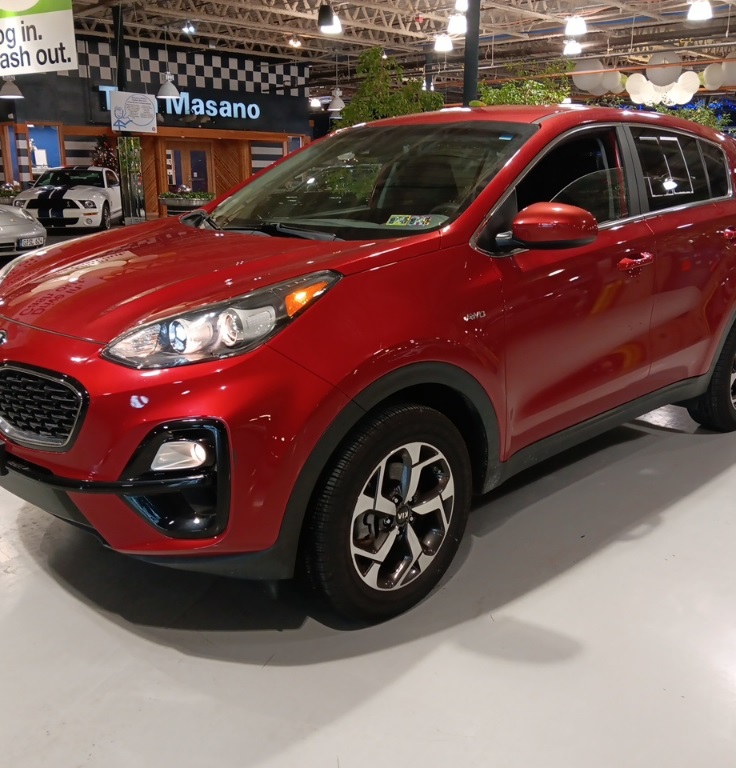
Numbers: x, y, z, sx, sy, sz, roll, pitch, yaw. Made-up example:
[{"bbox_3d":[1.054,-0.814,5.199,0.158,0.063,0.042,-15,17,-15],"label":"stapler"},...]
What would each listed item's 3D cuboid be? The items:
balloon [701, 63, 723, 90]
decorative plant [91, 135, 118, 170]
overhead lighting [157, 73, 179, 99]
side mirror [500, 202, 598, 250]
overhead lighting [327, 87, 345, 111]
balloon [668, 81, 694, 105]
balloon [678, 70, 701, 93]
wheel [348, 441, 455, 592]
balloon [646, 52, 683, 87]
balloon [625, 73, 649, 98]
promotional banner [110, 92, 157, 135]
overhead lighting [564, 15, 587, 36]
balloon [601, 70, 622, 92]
[{"bbox_3d":[8.503,-7.557,18.900,0.550,0.640,0.550,-14,20,-42],"label":"balloon"},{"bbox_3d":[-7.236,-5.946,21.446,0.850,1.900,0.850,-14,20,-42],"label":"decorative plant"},{"bbox_3d":[-4.329,-6.467,16.690,0.520,0.570,0.520,-3,16,-13],"label":"overhead lighting"},{"bbox_3d":[0.592,-0.503,2.457,0.180,0.160,0.250,-14,20,-42],"label":"side mirror"},{"bbox_3d":[-0.830,-7.708,20.800,0.540,0.620,0.540,0,15,0],"label":"overhead lighting"},{"bbox_3d":[7.649,-7.112,18.765,0.600,0.618,0.600,6,16,20],"label":"balloon"},{"bbox_3d":[7.816,-7.354,18.697,0.560,0.577,0.560,6,17,20],"label":"balloon"},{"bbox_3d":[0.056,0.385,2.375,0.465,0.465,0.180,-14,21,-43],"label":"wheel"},{"bbox_3d":[7.181,-7.617,18.626,0.900,0.927,0.900,6,16,19],"label":"balloon"},{"bbox_3d":[6.536,-7.278,18.721,0.570,0.587,0.570,5,16,17],"label":"balloon"},{"bbox_3d":[-5.621,-6.524,18.500,1.170,0.920,0.040,-14,20,-42],"label":"promotional banner"},{"bbox_3d":[4.721,-8.157,17.500,0.500,0.500,0.500,-14,20,-42],"label":"overhead lighting"},{"bbox_3d":[6.535,-8.102,20.600,0.580,0.580,0.580,-14,20,-42],"label":"balloon"}]

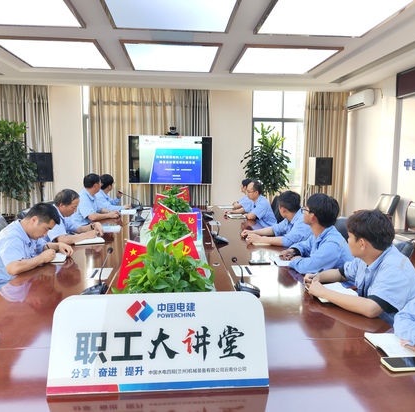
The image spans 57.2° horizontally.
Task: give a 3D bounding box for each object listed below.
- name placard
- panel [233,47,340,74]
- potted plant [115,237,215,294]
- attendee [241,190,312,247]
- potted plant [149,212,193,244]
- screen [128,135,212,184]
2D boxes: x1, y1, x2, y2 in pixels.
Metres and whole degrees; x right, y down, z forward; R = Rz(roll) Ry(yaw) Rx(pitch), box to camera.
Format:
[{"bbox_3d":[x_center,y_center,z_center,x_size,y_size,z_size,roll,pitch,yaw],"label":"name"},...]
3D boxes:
[{"bbox_3d":[-0.158,0.454,1.305,0.720,0.287,0.140,0,7,-5],"label":"name placard"},{"bbox_3d":[1.137,-2.283,5.983,1.310,0.075,1.520,0,7,-5],"label":"panel"},{"bbox_3d":[-0.237,0.332,2.099,0.520,0.332,0.450,0,8,-5],"label":"potted plant"},{"bbox_3d":[0.723,0.446,3.854,0.770,1.210,0.580,1,7,7],"label":"attendee"},{"bbox_3d":[-0.341,0.185,3.503,0.410,0.254,0.400,0,8,-5],"label":"potted plant"},{"bbox_3d":[-0.705,-0.856,7.064,1.572,0.908,0.080,0,8,-5],"label":"screen"}]

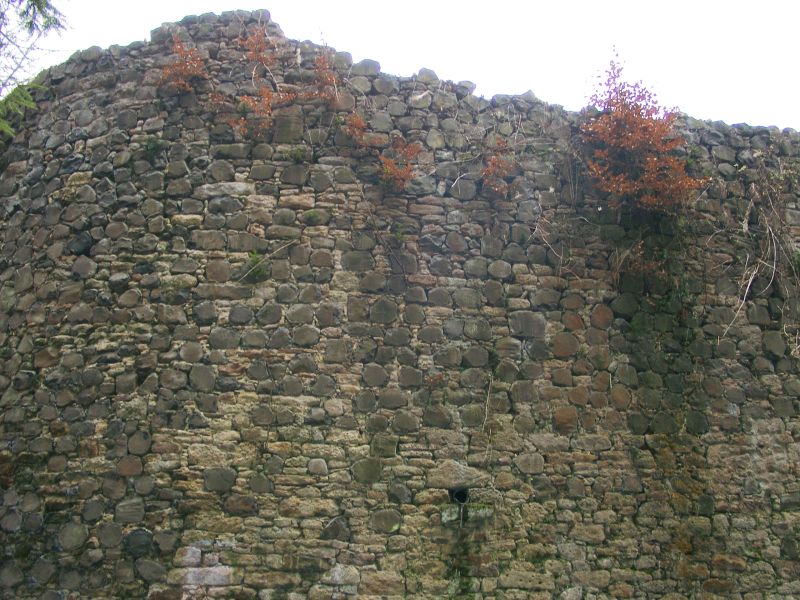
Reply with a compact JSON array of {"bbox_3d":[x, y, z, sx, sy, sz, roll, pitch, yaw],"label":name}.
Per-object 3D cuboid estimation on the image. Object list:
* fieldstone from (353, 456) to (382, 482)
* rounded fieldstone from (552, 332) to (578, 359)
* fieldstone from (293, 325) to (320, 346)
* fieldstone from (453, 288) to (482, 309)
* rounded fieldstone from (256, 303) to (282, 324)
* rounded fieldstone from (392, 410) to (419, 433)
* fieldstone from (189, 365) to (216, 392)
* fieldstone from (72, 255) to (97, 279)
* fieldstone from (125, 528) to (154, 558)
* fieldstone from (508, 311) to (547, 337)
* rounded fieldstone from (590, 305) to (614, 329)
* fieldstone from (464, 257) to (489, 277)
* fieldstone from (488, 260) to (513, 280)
[{"bbox_3d":[-0.336,1.750,8.114,0.296,0.255,0.234,0,-12,-1],"label":"fieldstone"},{"bbox_3d":[1.628,0.448,7.732,0.251,0.252,0.199,2,-16,-6],"label":"rounded fieldstone"},{"bbox_3d":[-0.887,0.337,7.454,0.264,0.208,0.189,0,-14,0],"label":"fieldstone"},{"bbox_3d":[0.648,-0.014,7.542,0.286,0.191,0.191,0,-14,0],"label":"fieldstone"},{"bbox_3d":[-1.246,0.129,7.505,0.247,0.209,0.182,0,-14,0],"label":"rounded fieldstone"},{"bbox_3d":[0.051,1.122,7.257,0.239,0.202,0.176,0,-14,0],"label":"rounded fieldstone"},{"bbox_3d":[-1.865,0.741,7.420,0.263,0.263,0.210,-2,-14,7],"label":"fieldstone"},{"bbox_3d":[-3.607,-0.383,8.984,0.298,0.264,0.239,-3,-12,16],"label":"fieldstone"},{"bbox_3d":[-2.712,2.535,8.182,0.320,0.299,0.263,-2,-12,11],"label":"fieldstone"},{"bbox_3d":[1.259,0.242,7.758,0.366,0.273,0.251,1,-16,-5],"label":"fieldstone"},{"bbox_3d":[2.262,0.184,8.776,0.274,0.256,0.225,3,-12,-14],"label":"rounded fieldstone"},{"bbox_3d":[0.838,-0.367,8.607,0.256,0.209,0.198,1,-12,-7],"label":"fieldstone"},{"bbox_3d":[1.104,-0.324,8.635,0.259,0.210,0.199,2,-12,-8],"label":"fieldstone"}]

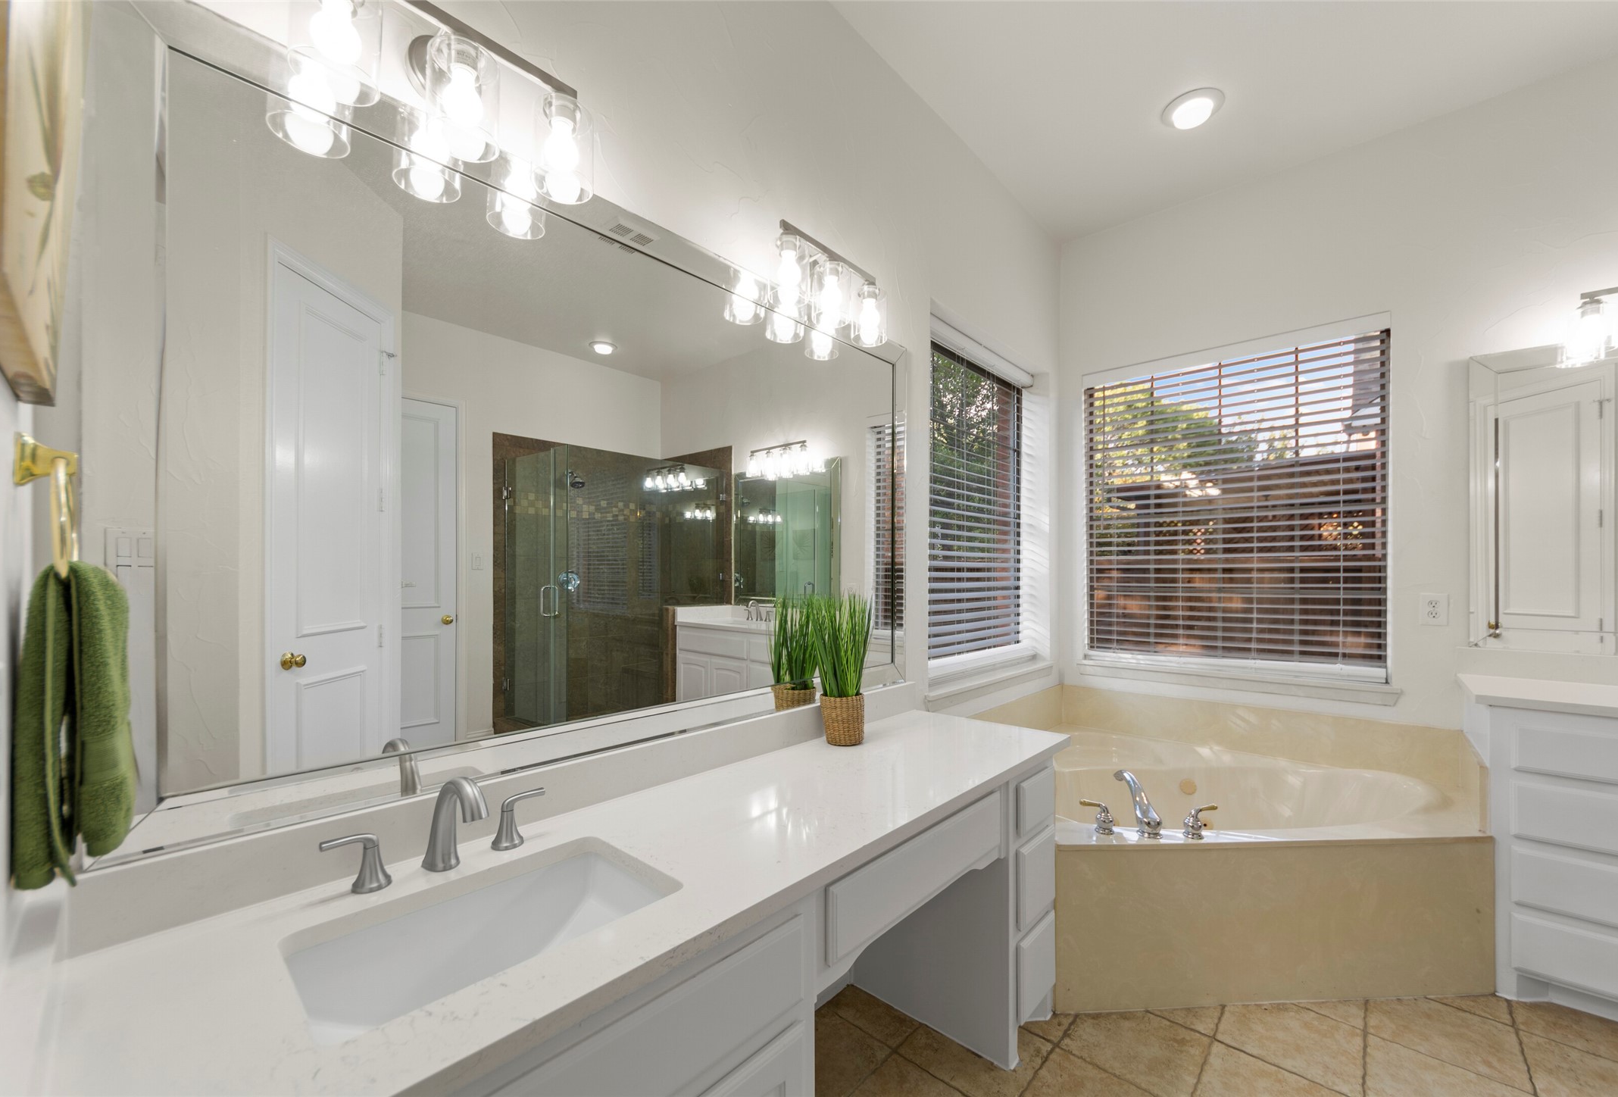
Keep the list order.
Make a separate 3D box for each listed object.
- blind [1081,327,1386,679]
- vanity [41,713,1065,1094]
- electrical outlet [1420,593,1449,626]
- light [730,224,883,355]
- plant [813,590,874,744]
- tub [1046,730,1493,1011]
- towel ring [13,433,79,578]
[{"bbox_3d":[1.905,-0.168,2.550,1.110,1.400,0.055,-1,-2,40],"label":"blind"},{"bbox_3d":[-0.076,0.953,1.166,0.510,0.820,1.860,-2,-2,45],"label":"vanity"},{"bbox_3d":[2.433,0.240,2.134,0.075,0.122,0.008,-1,-2,40],"label":"electrical outlet"},{"bbox_3d":[0.055,-0.737,1.563,0.140,0.215,0.430,-2,-2,45],"label":"light"},{"bbox_3d":[0.097,0.344,1.582,0.170,0.430,0.170,0,-2,0],"label":"plant"},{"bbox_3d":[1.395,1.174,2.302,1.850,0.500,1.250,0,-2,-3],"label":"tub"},{"bbox_3d":[-0.800,-0.031,0.591,0.150,0.175,0.068,-2,-2,42],"label":"towel ring"}]

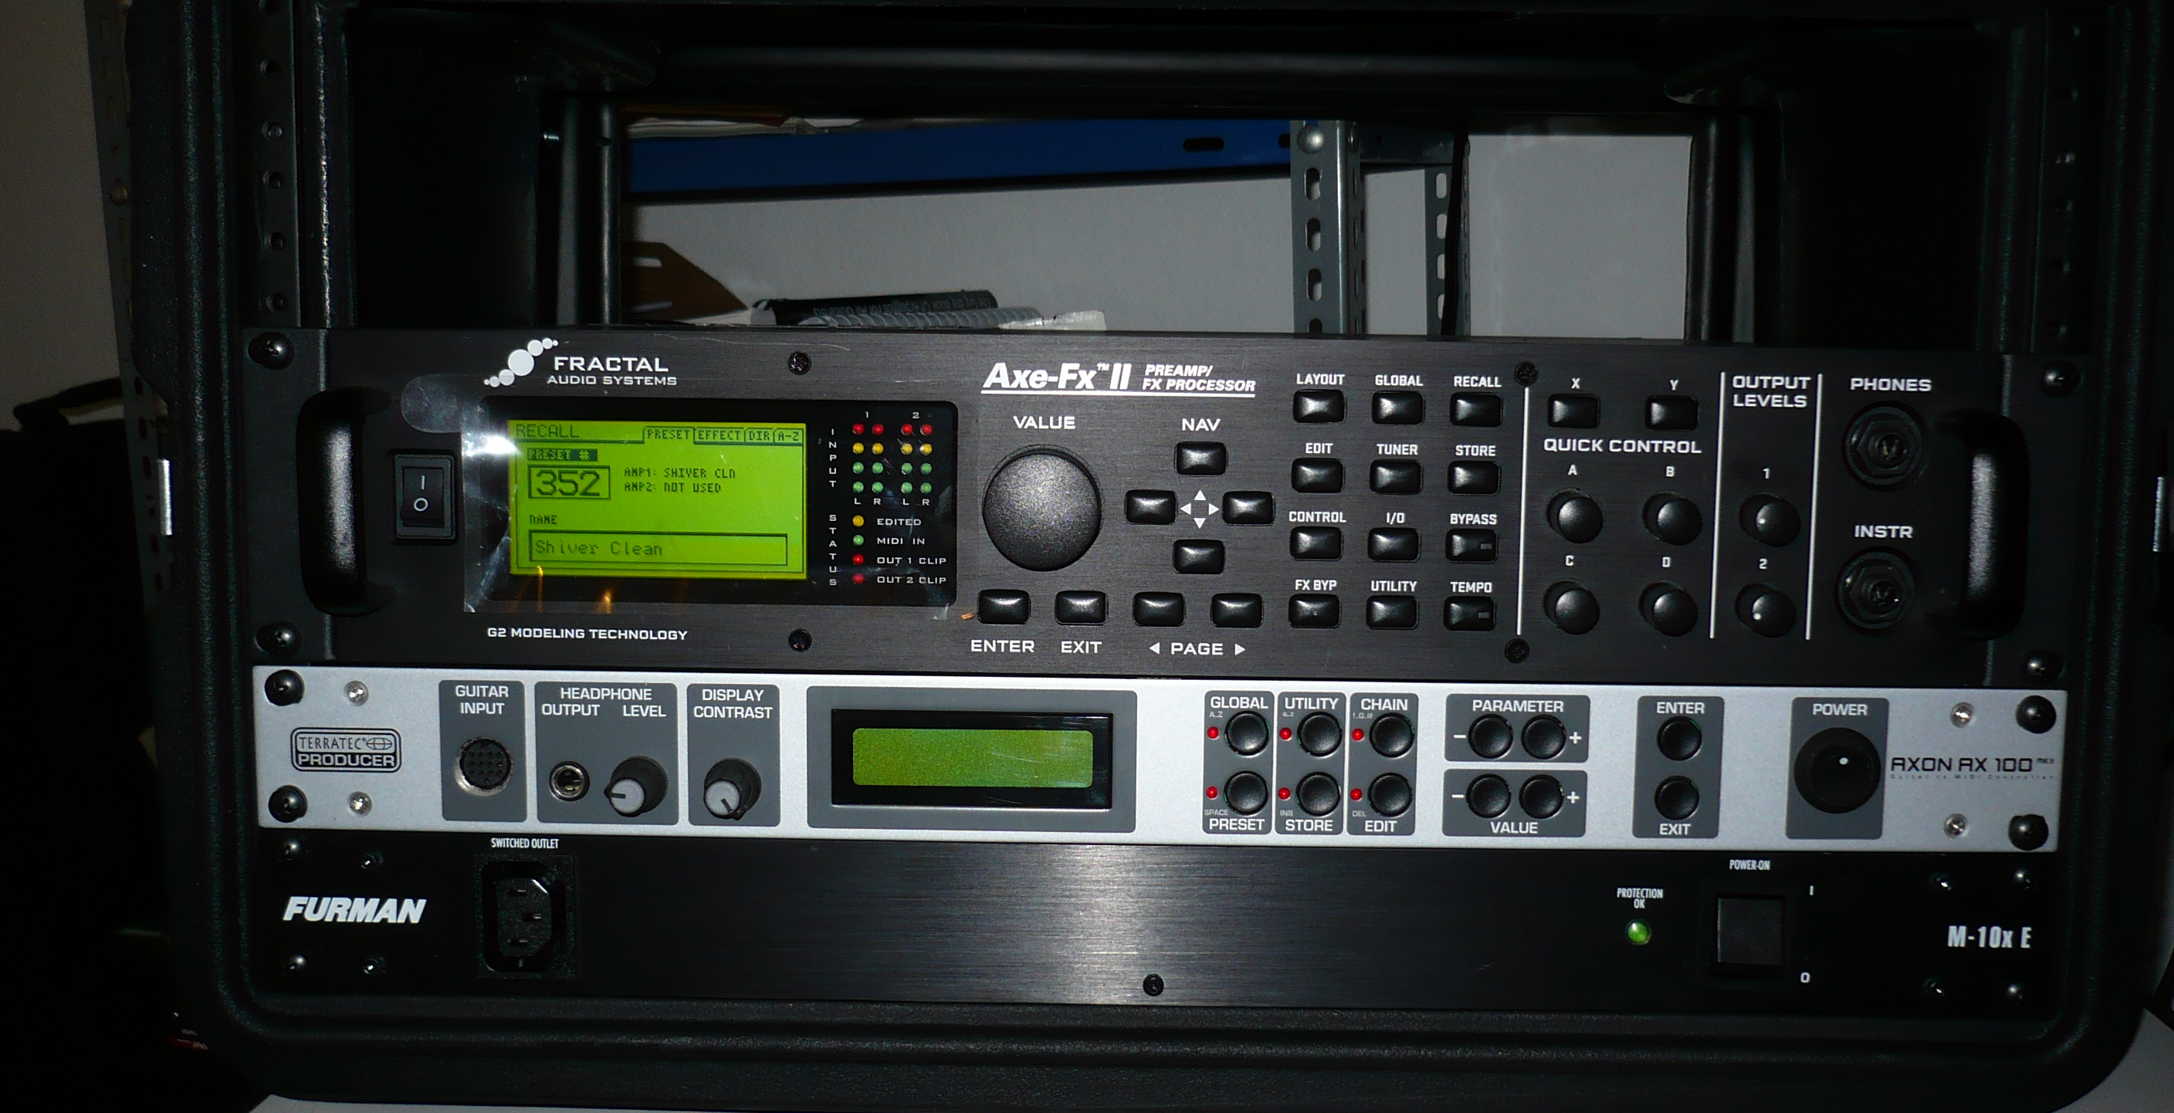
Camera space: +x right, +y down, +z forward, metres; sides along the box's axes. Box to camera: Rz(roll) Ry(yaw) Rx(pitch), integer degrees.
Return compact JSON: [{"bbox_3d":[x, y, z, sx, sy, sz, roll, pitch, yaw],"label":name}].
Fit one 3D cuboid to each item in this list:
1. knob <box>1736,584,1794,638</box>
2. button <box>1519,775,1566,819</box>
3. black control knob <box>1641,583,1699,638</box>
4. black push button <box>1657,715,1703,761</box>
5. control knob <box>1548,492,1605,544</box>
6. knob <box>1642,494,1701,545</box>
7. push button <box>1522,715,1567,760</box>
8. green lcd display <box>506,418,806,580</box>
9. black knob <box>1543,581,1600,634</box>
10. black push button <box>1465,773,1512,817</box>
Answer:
[{"bbox_3d":[0.178,0.014,0.574,0.012,0.012,0.012,1,6,0],"label":"knob"},{"bbox_3d":[0.121,0.064,0.586,0.012,0.012,0.005,1,7,0],"label":"button"},{"bbox_3d":[0.153,0.014,0.576,0.012,0.012,0.012,1,6,0],"label":"black control knob"},{"bbox_3d":[0.157,0.048,0.584,0.012,0.012,0.005,1,7,0],"label":"black push button"},{"bbox_3d":[0.127,-0.010,0.571,0.012,0.012,0.012,1,6,0],"label":"control knob"},{"bbox_3d":[0.153,-0.010,0.571,0.012,0.012,0.012,1,6,0],"label":"knob"},{"bbox_3d":[0.121,0.048,0.584,0.012,0.012,0.005,1,7,0],"label":"push button"},{"bbox_3d":[-0.113,-0.015,0.579,0.077,0.041,0.005,1,7,0],"label":"green lcd display"},{"bbox_3d":[0.127,0.014,0.574,0.012,0.012,0.012,1,6,0],"label":"black knob"},{"bbox_3d":[0.107,0.064,0.586,0.012,0.012,0.005,1,7,0],"label":"black push button"}]

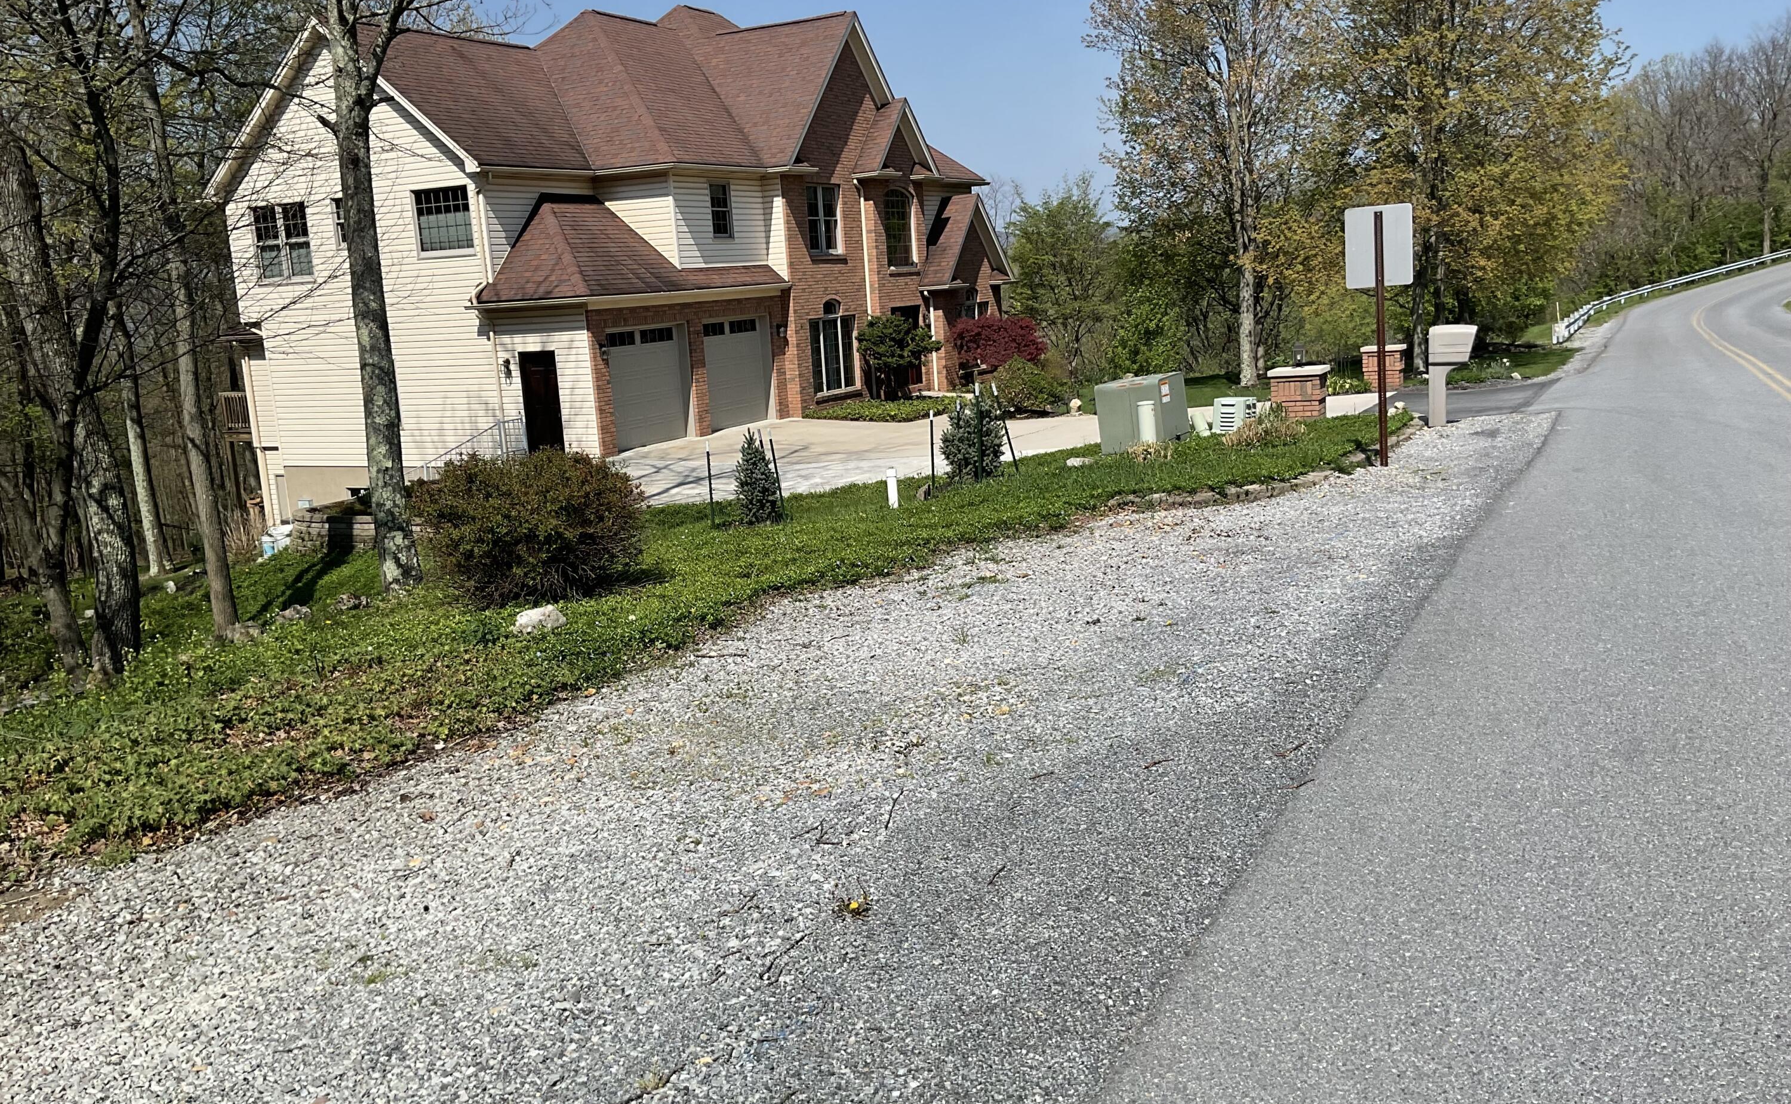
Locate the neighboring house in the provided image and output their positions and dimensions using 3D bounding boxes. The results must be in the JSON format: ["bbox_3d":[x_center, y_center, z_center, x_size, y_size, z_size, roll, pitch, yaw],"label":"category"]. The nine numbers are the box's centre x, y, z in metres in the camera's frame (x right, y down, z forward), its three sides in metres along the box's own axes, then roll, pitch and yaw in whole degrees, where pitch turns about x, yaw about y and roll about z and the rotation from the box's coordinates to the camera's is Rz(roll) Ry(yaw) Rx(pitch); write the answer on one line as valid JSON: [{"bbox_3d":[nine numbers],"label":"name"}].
[{"bbox_3d":[-5.776,-8.052,38.238,12.028,11.834,19.109,1,12,26],"label":"neighboring house"}]

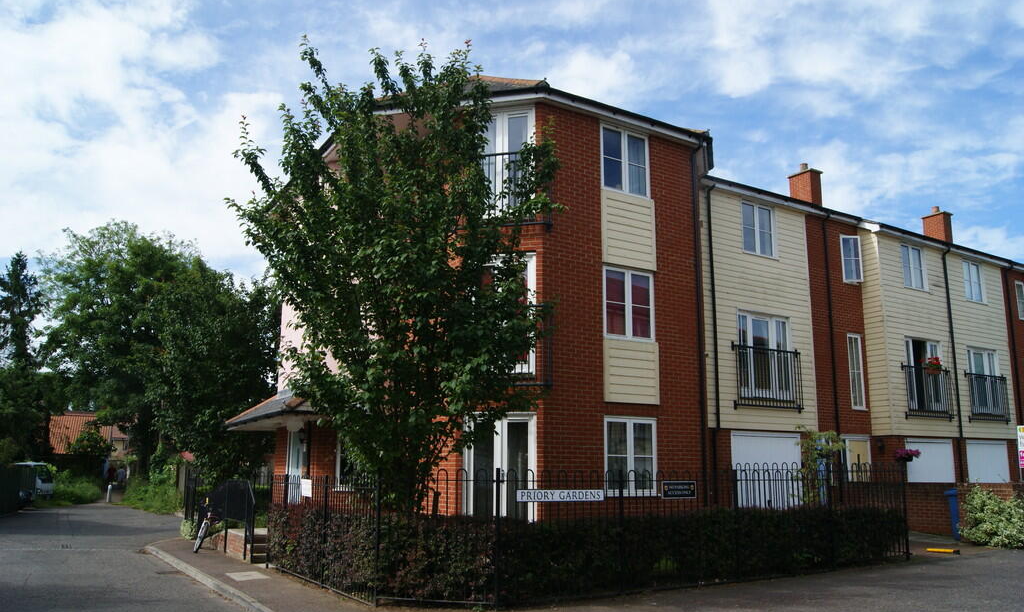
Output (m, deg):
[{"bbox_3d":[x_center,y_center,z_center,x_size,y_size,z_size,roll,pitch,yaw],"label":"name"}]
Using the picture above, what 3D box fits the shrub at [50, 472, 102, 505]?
[{"bbox_3d":[-23.793,9.993,42.000,2.700,1.700,2.200,7,-14,-31],"label":"shrub"}]

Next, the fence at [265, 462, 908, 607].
[{"bbox_3d":[1.389,3.557,12.961,9.350,1.530,5.550,7,-14,-31],"label":"fence"}]

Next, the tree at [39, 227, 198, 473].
[{"bbox_3d":[-18.801,2.345,36.650,8.300,13.600,8.000,6,-13,-27],"label":"tree"}]

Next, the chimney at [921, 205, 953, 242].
[{"bbox_3d":[17.067,-3.162,30.787,0.700,1.800,0.950,7,-13,-31],"label":"chimney"}]

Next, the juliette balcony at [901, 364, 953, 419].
[{"bbox_3d":[11.258,2.327,20.757,2.150,1.320,0.160,7,-14,-31],"label":"juliette balcony"}]

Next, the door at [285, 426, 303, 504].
[{"bbox_3d":[-4.519,3.486,15.902,0.100,2.070,1.000,7,-14,-31],"label":"door"}]

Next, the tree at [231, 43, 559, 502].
[{"bbox_3d":[-1.579,-0.092,10.184,4.200,7.500,4.200,2,-11,-8],"label":"tree"}]

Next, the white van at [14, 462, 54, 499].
[{"bbox_3d":[-25.789,9.454,41.424,1.950,1.950,4.700,7,-14,-31],"label":"white van"}]

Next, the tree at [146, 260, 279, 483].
[{"bbox_3d":[-10.190,2.642,26.052,5.300,8.800,5.300,5,-12,-21],"label":"tree"}]

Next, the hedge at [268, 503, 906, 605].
[{"bbox_3d":[1.498,3.543,11.829,8.800,1.050,4.600,7,-13,-31],"label":"hedge"}]

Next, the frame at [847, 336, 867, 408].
[{"bbox_3d":[8.808,1.685,19.618,0.580,1.920,0.100,7,-13,-31],"label":"frame"}]

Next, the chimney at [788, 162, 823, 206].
[{"bbox_3d":[9.962,-3.894,25.984,0.600,1.700,0.980,7,-14,-31],"label":"chimney"}]

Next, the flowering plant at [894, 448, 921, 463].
[{"bbox_3d":[10.171,3.832,19.616,0.650,0.360,0.580,7,-13,-31],"label":"flowering plant"}]

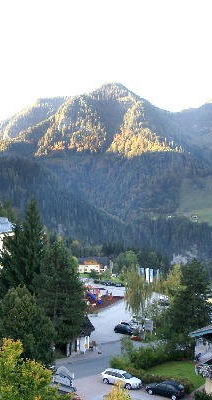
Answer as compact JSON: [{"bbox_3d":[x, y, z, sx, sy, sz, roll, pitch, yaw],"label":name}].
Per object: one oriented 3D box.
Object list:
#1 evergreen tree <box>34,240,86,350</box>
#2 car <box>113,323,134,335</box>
[{"bbox_3d":[-6.163,13.423,63.983,7.200,15.800,7.200,2,-6,0],"label":"evergreen tree"},{"bbox_3d":[3.505,22.396,78.057,4.100,1.450,1.750,-2,-6,30],"label":"car"}]

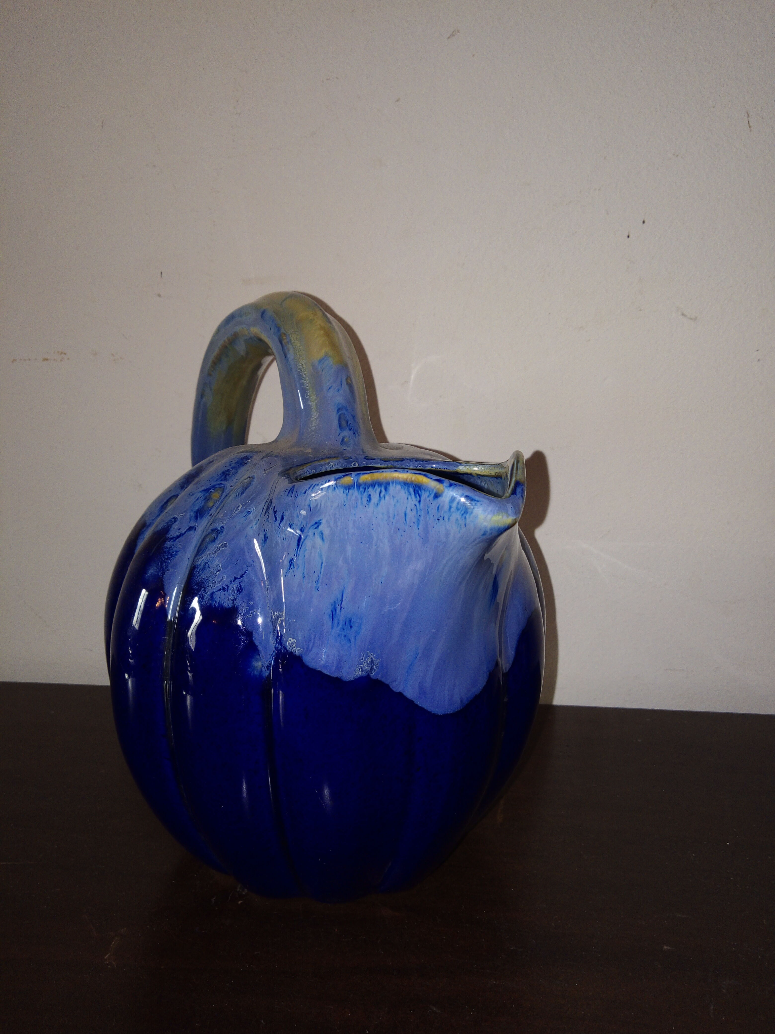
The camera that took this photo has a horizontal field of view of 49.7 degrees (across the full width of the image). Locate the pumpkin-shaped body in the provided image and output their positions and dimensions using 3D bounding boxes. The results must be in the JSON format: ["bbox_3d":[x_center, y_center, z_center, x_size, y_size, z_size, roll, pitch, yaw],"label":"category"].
[{"bbox_3d":[-0.023,0.031,0.377,0.188,0.258,0.197,-12,17,-44],"label":"pumpkin-shaped body"}]

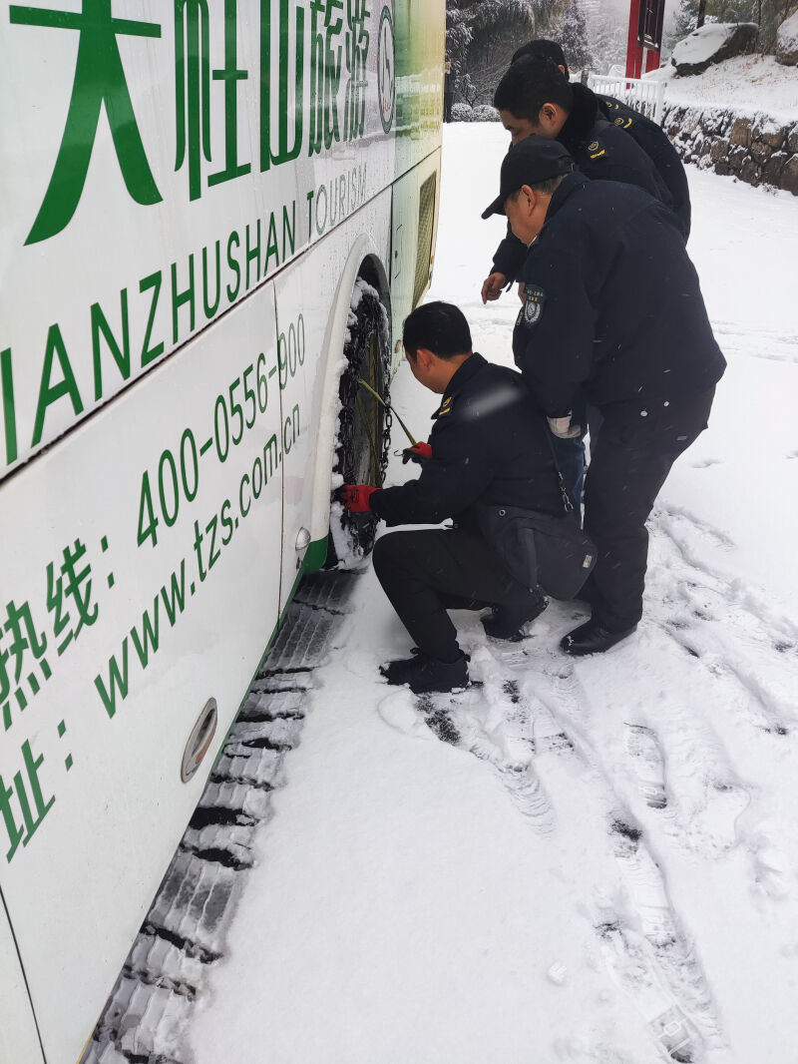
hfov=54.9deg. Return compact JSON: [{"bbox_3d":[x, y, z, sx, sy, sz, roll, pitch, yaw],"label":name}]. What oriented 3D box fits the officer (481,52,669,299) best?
[{"bbox_3d":[0.550,-0.557,2.480,0.650,1.650,0.560,3,30,6],"label":"officer"}]

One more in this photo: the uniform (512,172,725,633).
[{"bbox_3d":[0.610,-0.293,2.250,0.640,1.380,0.530,1,30,2],"label":"uniform"}]

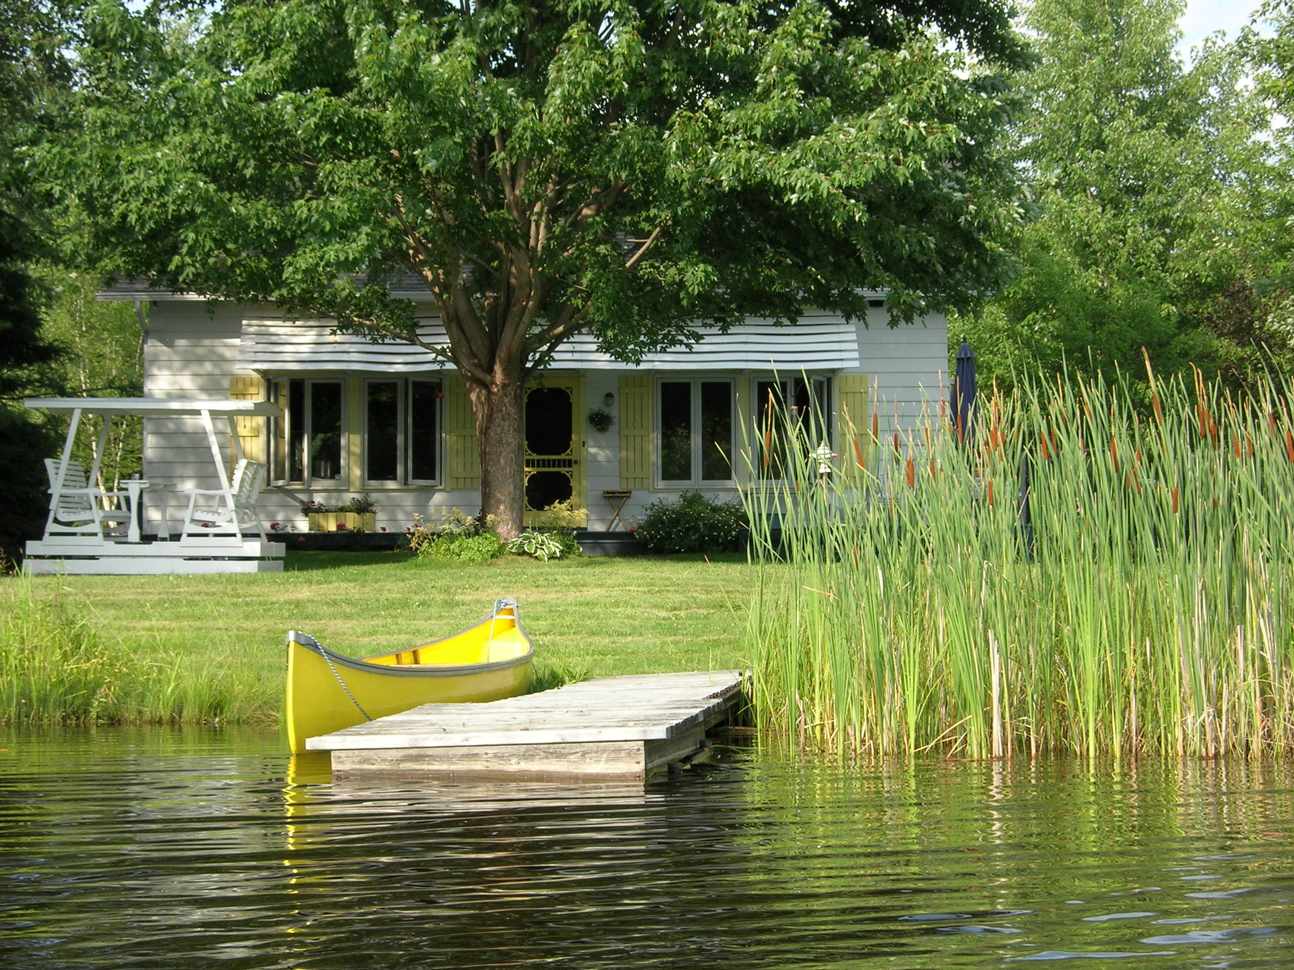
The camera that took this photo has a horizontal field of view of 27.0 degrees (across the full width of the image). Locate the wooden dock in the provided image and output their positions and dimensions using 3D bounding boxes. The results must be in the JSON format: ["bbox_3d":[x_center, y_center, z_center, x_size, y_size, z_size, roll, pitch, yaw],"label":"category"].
[{"bbox_3d":[-0.259,0.942,11.000,1.240,0.200,3.800,0,-1,9],"label":"wooden dock"}]

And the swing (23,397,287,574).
[{"bbox_3d":[-5.187,0.017,28.565,2.440,1.830,1.500,0,-1,3],"label":"swing"}]

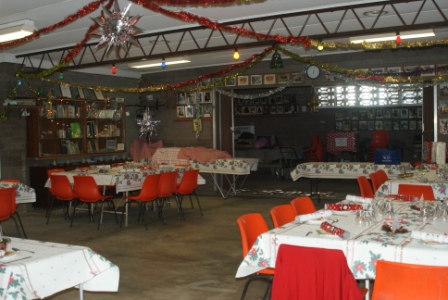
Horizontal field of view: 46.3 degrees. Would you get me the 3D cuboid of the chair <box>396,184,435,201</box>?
[{"bbox_3d":[2.187,0.768,5.813,0.490,0.795,0.530,0,3,36],"label":"chair"}]

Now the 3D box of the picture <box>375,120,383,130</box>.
[{"bbox_3d":[4.246,-0.665,14.292,0.197,0.254,0.030,0,2,31],"label":"picture"}]

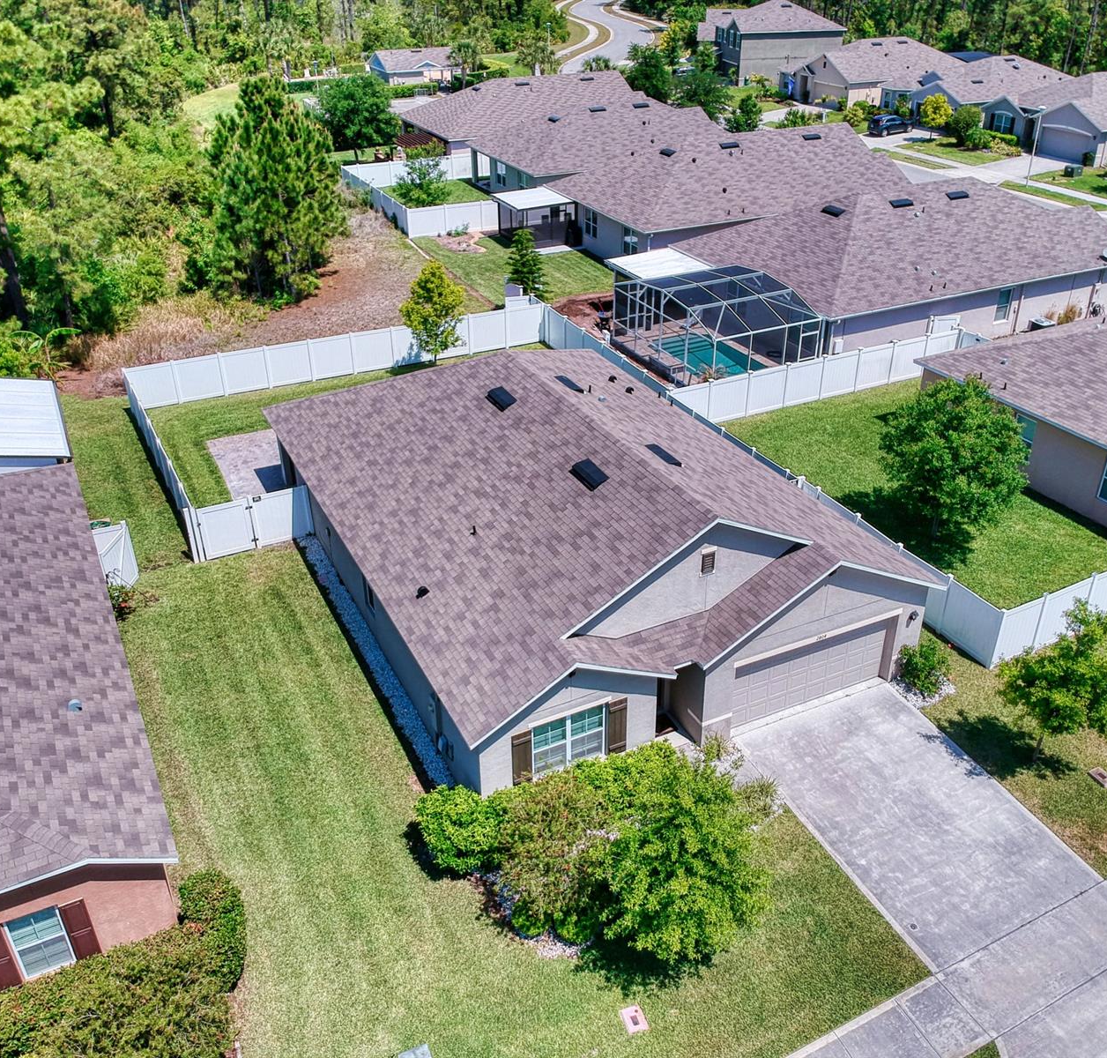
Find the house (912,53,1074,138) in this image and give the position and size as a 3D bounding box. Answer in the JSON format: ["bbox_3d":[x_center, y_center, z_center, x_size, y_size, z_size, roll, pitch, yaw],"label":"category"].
[{"bbox_3d":[46.268,-47.592,109.377,20.300,5.850,14.600,-14,32,-22],"label":"house"}]

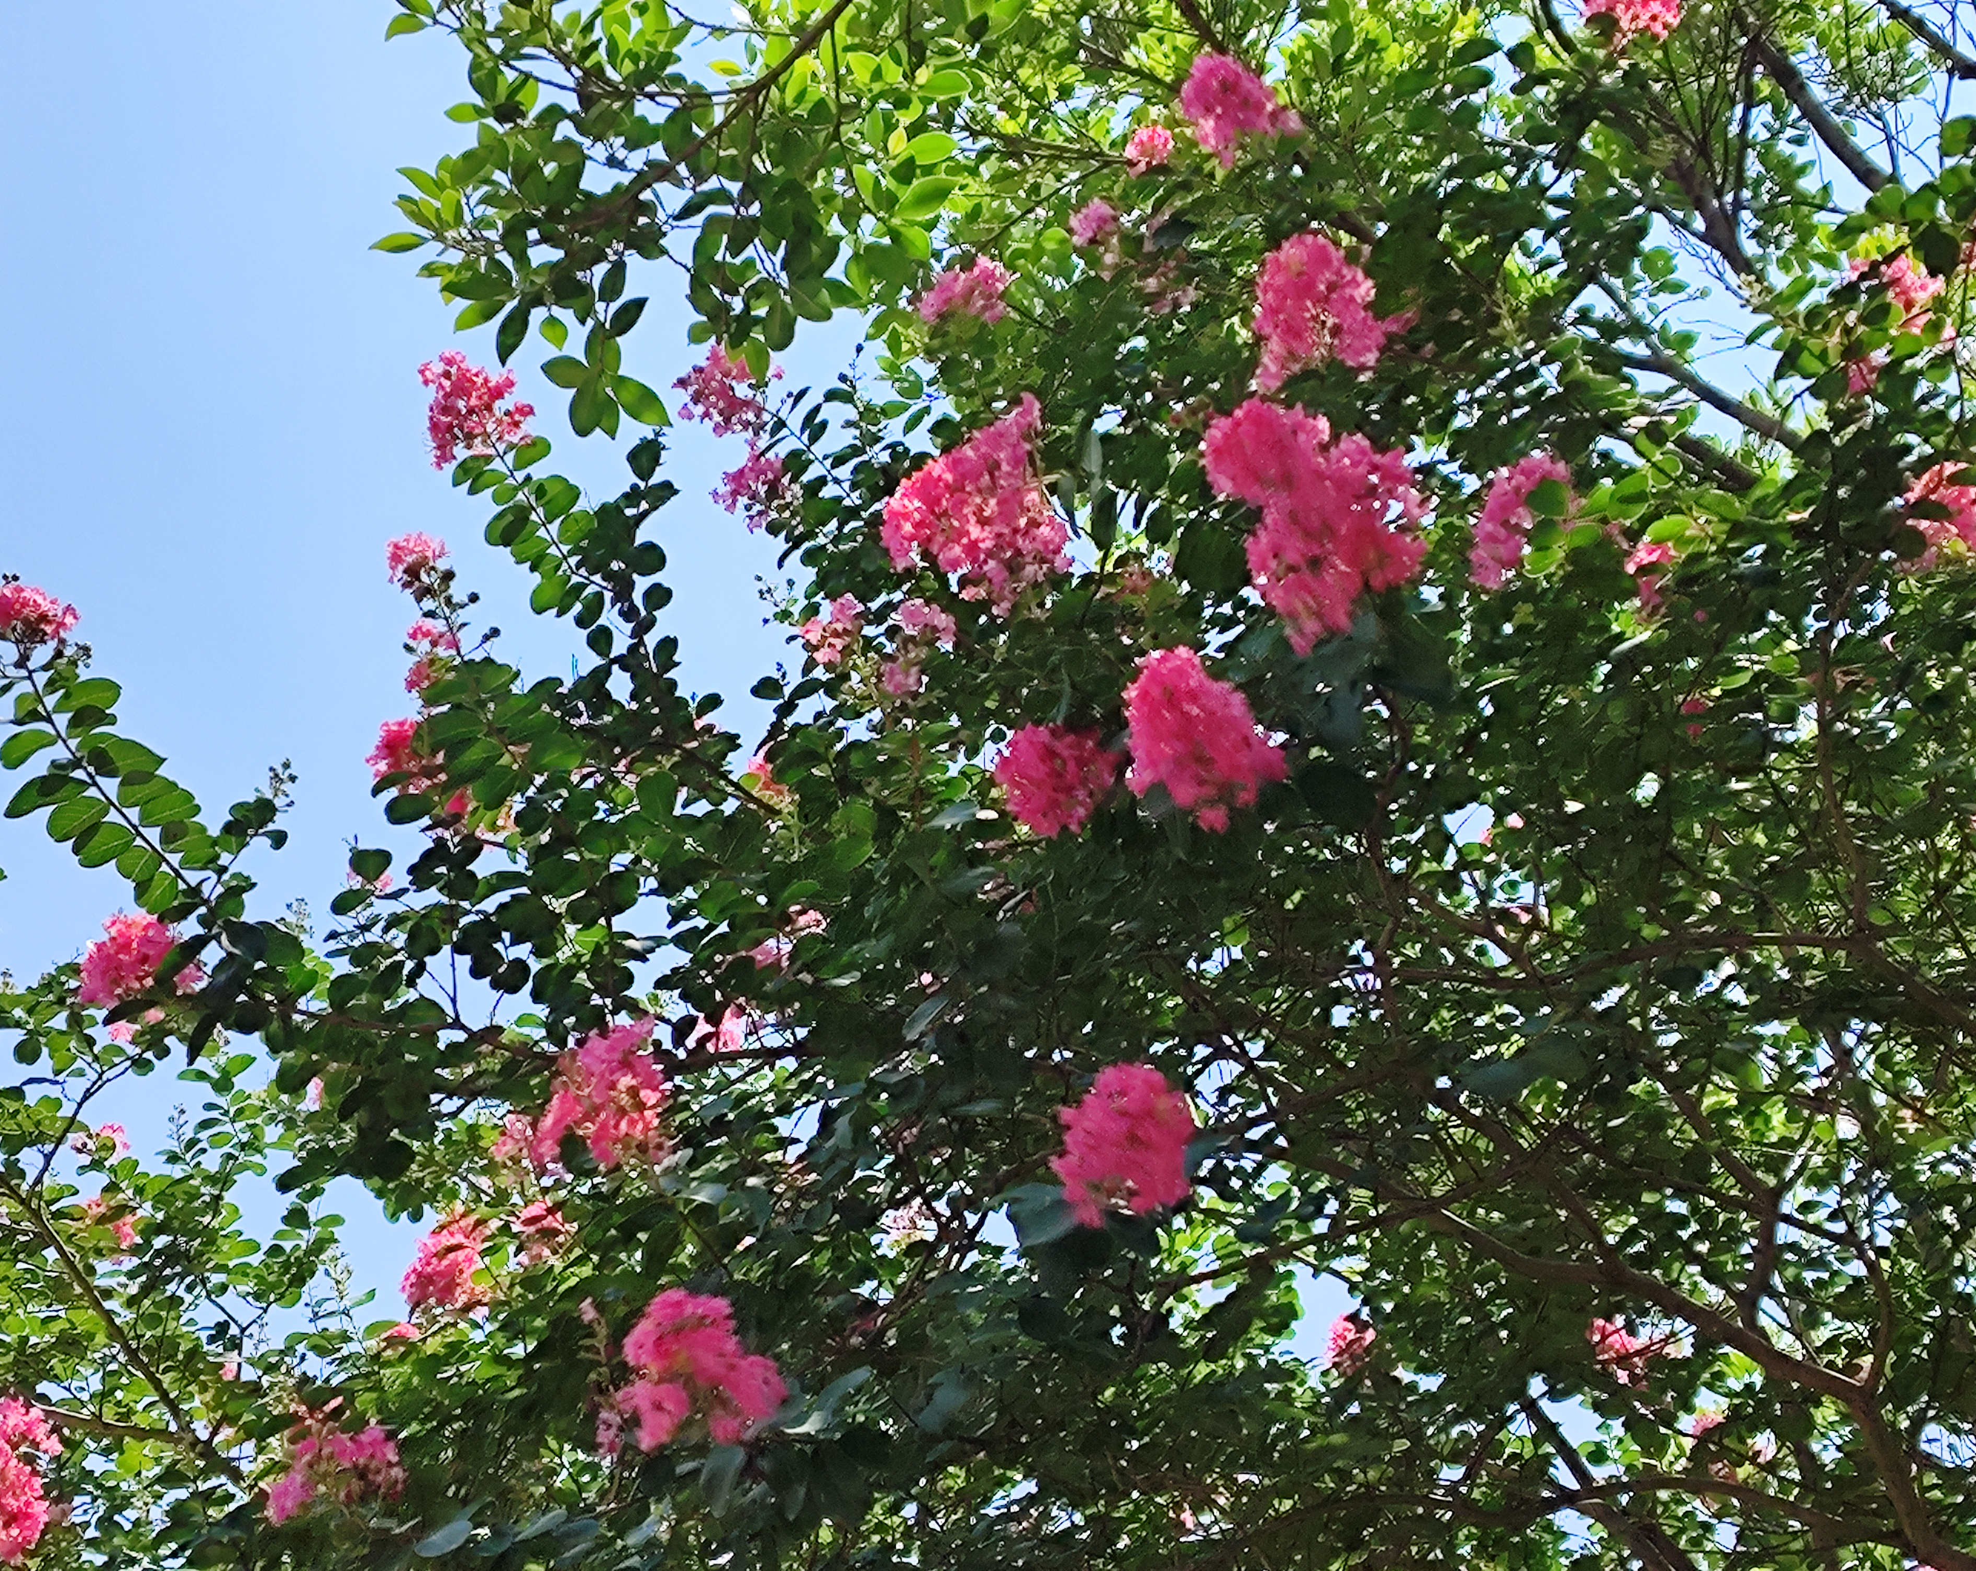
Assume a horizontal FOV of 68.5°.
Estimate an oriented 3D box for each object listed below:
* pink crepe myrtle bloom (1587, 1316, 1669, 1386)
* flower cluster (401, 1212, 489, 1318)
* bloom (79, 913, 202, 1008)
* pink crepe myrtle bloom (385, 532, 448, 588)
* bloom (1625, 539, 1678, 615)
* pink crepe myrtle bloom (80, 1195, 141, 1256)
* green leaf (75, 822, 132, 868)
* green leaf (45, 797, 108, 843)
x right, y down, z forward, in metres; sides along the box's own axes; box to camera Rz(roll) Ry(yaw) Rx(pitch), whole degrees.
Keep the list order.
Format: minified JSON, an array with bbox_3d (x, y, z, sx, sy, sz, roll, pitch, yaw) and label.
[{"bbox_3d":[1.147,1.014,2.600,0.146,0.122,0.109,0,-32,0],"label":"pink crepe myrtle bloom"},{"bbox_3d":[-0.823,0.726,2.200,0.136,0.156,0.119,0,-32,0],"label":"flower cluster"},{"bbox_3d":[-1.110,0.230,1.900,0.163,0.120,0.119,19,-37,-27],"label":"bloom"},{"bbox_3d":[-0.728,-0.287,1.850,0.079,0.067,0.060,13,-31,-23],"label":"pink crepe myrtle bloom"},{"bbox_3d":[0.982,-0.309,2.150,0.077,0.113,0.080,-17,-36,26],"label":"bloom"},{"bbox_3d":[-1.751,0.877,2.900,0.114,0.120,0.100,18,-36,-26],"label":"pink crepe myrtle bloom"},{"bbox_3d":[-1.004,0.070,1.651,0.063,0.012,0.047,-24,-58,-9],"label":"green leaf"},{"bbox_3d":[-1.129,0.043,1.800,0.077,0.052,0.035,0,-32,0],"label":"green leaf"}]

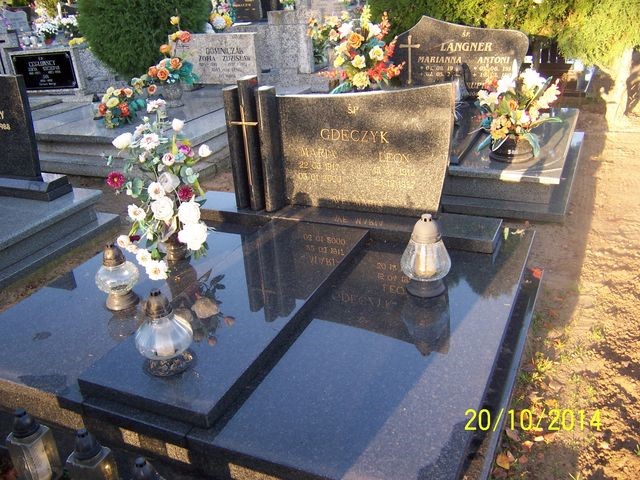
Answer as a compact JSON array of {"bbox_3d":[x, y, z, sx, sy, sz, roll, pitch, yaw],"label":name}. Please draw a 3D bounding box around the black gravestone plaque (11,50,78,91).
[{"bbox_3d":[-3.045,-1.880,6.780,0.640,0.400,0.040,1,26,13],"label":"black gravestone plaque"}]

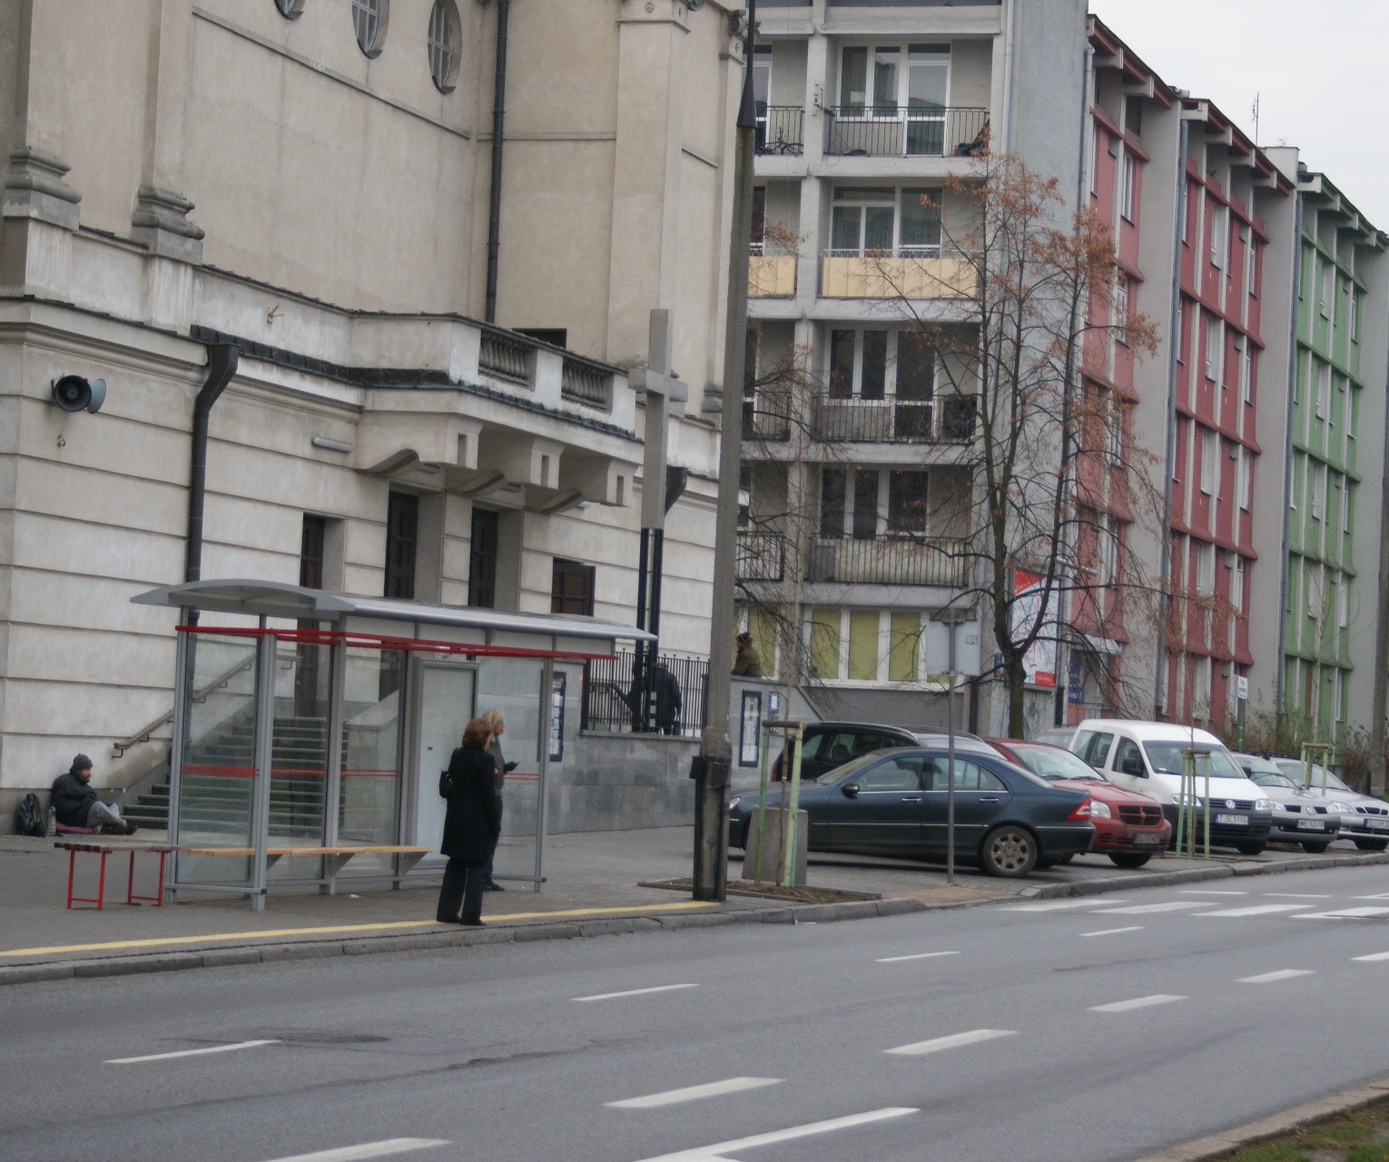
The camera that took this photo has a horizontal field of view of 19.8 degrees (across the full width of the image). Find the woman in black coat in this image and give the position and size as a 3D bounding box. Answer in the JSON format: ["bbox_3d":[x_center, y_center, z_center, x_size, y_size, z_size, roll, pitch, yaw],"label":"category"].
[{"bbox_3d":[-1.766,1.884,31.100,0.370,1.630,0.470,5,-3,-40],"label":"woman in black coat"}]

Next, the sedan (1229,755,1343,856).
[{"bbox_3d":[8.306,3.428,61.727,1.770,1.457,4.200,4,-3,-29],"label":"sedan"}]

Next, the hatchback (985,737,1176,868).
[{"bbox_3d":[4.041,2.767,49.936,1.750,1.530,4.410,5,-3,-42],"label":"hatchback"}]

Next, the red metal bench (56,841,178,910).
[{"bbox_3d":[-4.663,2.379,32.100,0.420,0.510,1.320,2,-3,20],"label":"red metal bench"}]

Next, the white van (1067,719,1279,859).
[{"bbox_3d":[6.796,2.946,56.940,1.800,1.833,4.405,3,-2,-18],"label":"white van"}]

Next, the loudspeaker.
[{"bbox_3d":[-7.101,-2.153,45.800,0.620,0.440,0.500,3,-2,-15],"label":"loudspeaker"}]

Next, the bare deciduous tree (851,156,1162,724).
[{"bbox_3d":[5.274,-1.414,67.000,5.000,11.382,4.700,2,-2,0],"label":"bare deciduous tree"}]

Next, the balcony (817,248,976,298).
[{"bbox_3d":[4.133,-5.945,77.729,3.100,1.000,1.100,2,-2,16],"label":"balcony"}]

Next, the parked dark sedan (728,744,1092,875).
[{"bbox_3d":[2.615,2.642,45.935,4.526,1.426,1.730,2,-2,15],"label":"parked dark sedan"}]

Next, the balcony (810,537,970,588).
[{"bbox_3d":[3.969,-0.343,78.027,3.200,1.000,1.150,2,-3,16],"label":"balcony"}]

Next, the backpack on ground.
[{"bbox_3d":[-7.282,2.567,43.500,0.240,0.460,0.320,0,-3,41],"label":"backpack on ground"}]

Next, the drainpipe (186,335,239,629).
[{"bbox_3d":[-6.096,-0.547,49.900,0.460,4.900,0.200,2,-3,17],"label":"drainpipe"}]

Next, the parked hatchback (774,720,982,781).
[{"bbox_3d":[2.870,2.630,49.000,1.770,1.620,4.350,4,-3,-39],"label":"parked hatchback"}]

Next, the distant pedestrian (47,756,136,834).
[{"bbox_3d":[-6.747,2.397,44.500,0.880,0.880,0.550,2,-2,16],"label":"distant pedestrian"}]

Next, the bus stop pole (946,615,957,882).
[{"bbox_3d":[2.900,1.929,44.800,0.070,3.029,0.070,0,-2,18],"label":"bus stop pole"}]

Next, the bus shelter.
[{"bbox_3d":[-2.545,1.513,35.756,2.054,2.719,6.826,2,-3,20],"label":"bus shelter"}]

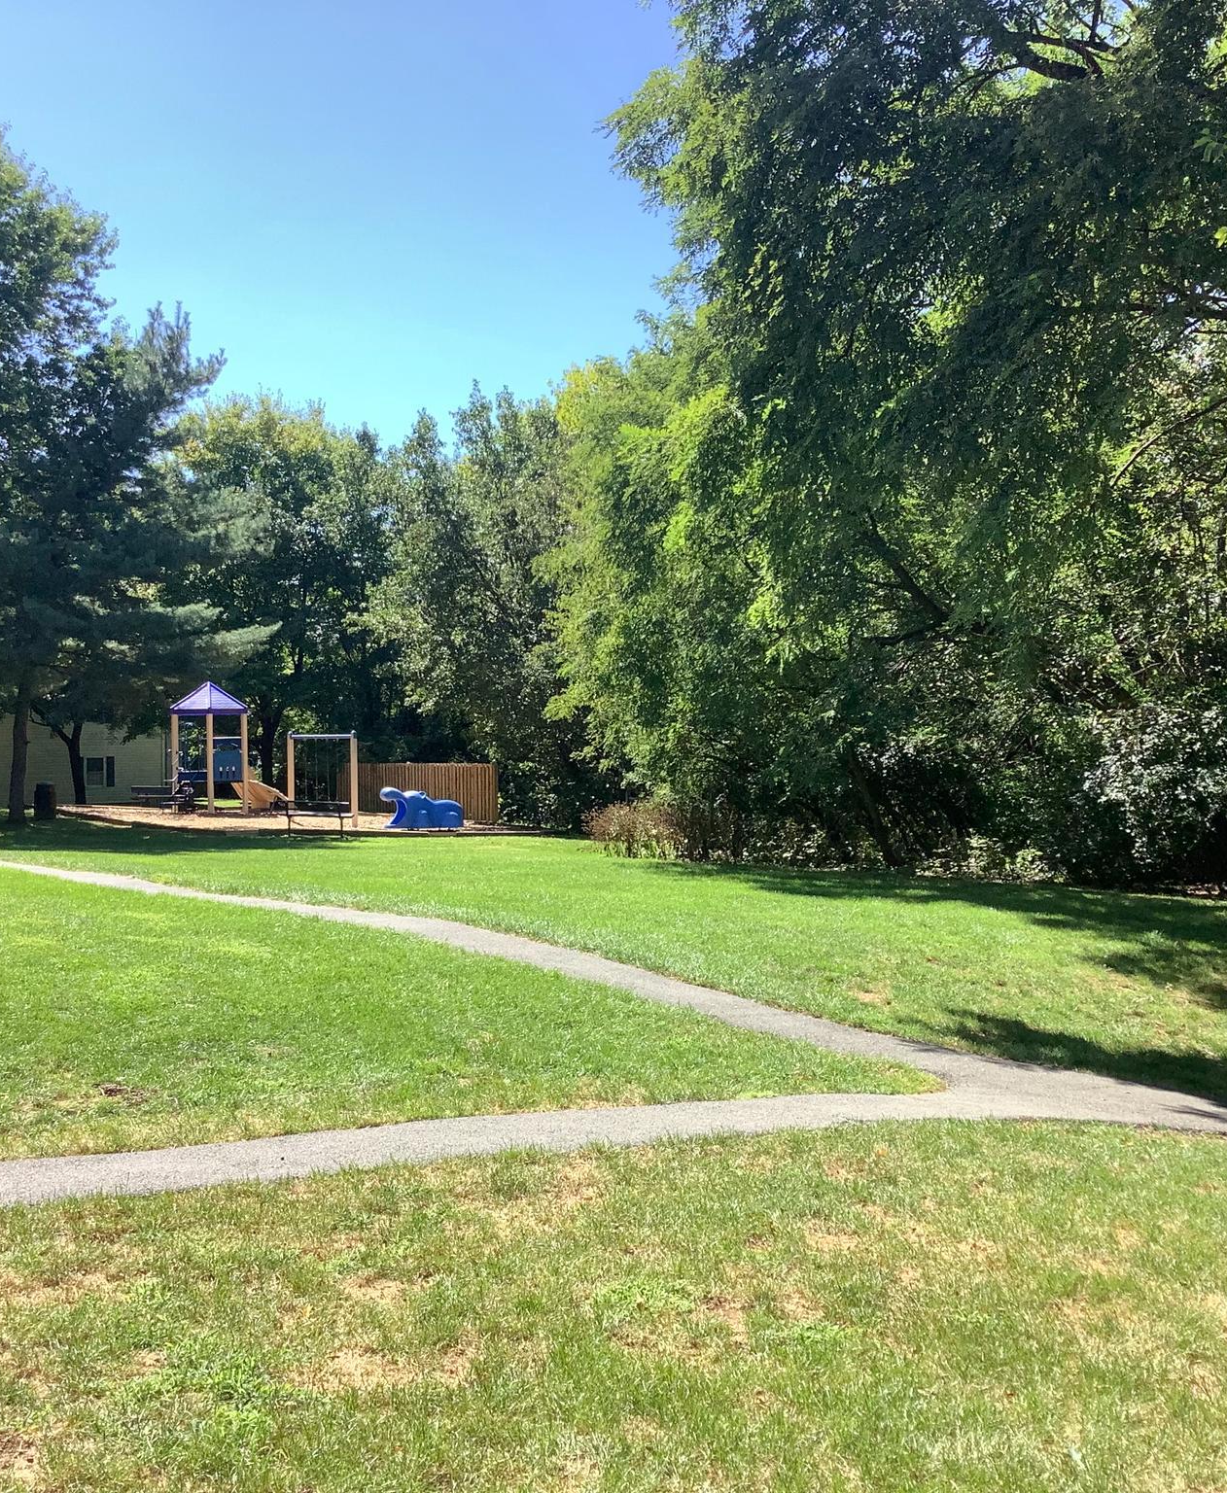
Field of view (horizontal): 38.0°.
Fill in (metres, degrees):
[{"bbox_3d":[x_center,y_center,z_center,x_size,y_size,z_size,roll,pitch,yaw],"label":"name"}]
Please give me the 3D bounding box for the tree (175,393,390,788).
[{"bbox_3d":[-10.616,-4.923,57.000,7.160,12.580,7.000,-1,0,0],"label":"tree"}]

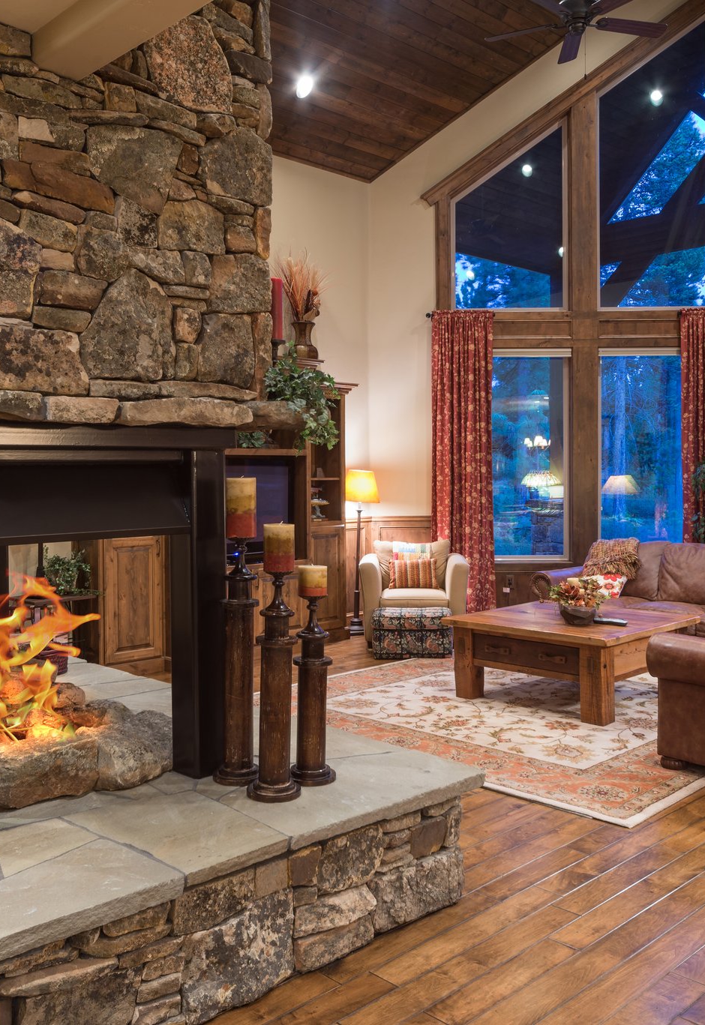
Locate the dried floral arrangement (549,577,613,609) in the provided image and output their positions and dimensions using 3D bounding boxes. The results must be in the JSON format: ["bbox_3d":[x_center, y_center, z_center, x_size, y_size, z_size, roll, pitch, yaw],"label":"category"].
[{"bbox_3d":[1.346,0.476,5.808,0.355,0.180,0.355,0,2,0],"label":"dried floral arrangement"}]

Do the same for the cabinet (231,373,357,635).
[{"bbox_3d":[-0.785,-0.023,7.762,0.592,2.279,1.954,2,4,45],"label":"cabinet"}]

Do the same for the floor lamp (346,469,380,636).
[{"bbox_3d":[0.085,0.340,8.684,0.329,1.454,0.329,0,3,0],"label":"floor lamp"}]

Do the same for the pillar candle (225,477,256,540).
[{"bbox_3d":[-0.349,-0.012,3.095,0.095,0.192,0.095,0,2,0],"label":"pillar candle"}]

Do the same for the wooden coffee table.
[{"bbox_3d":[1.334,0.883,5.987,1.074,0.479,1.130,-3,3,-44],"label":"wooden coffee table"}]

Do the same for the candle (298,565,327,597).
[{"bbox_3d":[-0.124,0.218,3.098,0.091,0.099,0.091,0,2,0],"label":"candle"}]

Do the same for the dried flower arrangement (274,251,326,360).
[{"bbox_3d":[-0.425,-1.688,8.000,0.420,0.880,0.400,0,2,0],"label":"dried flower arrangement"}]

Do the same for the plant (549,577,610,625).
[{"bbox_3d":[1.434,0.550,6.205,0.377,0.290,0.377,0,3,0],"label":"plant"}]

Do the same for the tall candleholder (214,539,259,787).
[{"bbox_3d":[-0.372,0.467,3.113,0.143,0.764,0.143,0,2,0],"label":"tall candleholder"}]

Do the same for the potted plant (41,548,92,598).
[{"bbox_3d":[-1.684,0.351,5.800,0.305,0.291,0.280,-2,3,-43],"label":"potted plant"}]

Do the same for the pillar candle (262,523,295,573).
[{"bbox_3d":[-0.219,0.108,2.943,0.093,0.144,0.093,0,2,0],"label":"pillar candle"}]

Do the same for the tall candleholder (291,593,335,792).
[{"bbox_3d":[-0.124,0.555,3.110,0.141,0.585,0.141,0,2,0],"label":"tall candleholder"}]

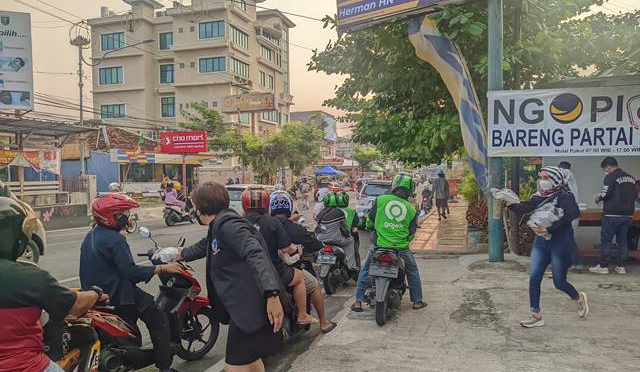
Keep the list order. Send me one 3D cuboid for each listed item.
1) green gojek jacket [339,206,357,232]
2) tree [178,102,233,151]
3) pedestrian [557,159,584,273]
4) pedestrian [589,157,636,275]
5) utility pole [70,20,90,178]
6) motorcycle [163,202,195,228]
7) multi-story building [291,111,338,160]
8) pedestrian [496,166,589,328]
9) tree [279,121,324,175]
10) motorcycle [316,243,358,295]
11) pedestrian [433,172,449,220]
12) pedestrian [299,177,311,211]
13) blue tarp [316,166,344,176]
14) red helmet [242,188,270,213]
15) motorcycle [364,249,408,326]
[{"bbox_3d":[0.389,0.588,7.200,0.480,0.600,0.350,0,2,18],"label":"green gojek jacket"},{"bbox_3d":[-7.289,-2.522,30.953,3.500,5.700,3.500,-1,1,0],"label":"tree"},{"bbox_3d":[3.849,0.473,7.390,0.500,1.640,0.420,-1,1,-12],"label":"pedestrian"},{"bbox_3d":[4.245,0.431,7.000,0.520,1.660,0.500,-2,2,-24],"label":"pedestrian"},{"bbox_3d":[-9.213,-2.398,18.453,0.600,7.600,0.500,0,1,20],"label":"utility pole"},{"bbox_3d":[-4.470,0.732,15.700,0.680,1.080,1.850,0,2,18],"label":"motorcycle"},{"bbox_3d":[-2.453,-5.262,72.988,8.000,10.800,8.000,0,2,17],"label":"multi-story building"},{"bbox_3d":[2.262,0.577,4.800,0.800,1.570,0.550,-2,2,-32],"label":"pedestrian"},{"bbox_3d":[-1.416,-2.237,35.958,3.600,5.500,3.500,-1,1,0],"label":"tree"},{"bbox_3d":[0.365,0.924,6.993,0.680,1.070,1.870,0,1,23],"label":"motorcycle"},{"bbox_3d":[4.053,0.356,16.190,0.520,1.670,0.400,0,1,16],"label":"pedestrian"},{"bbox_3d":[-0.733,0.378,23.500,0.500,1.600,0.400,-1,2,5],"label":"pedestrian"},{"bbox_3d":[0.874,-1.508,49.986,2.800,1.050,2.800,-1,1,0],"label":"blue tarp"},{"bbox_3d":[-0.597,0.127,4.450,0.250,0.260,0.290,-1,2,-5],"label":"red helmet"},{"bbox_3d":[0.795,0.837,5.273,0.690,1.080,1.880,0,1,19],"label":"motorcycle"}]

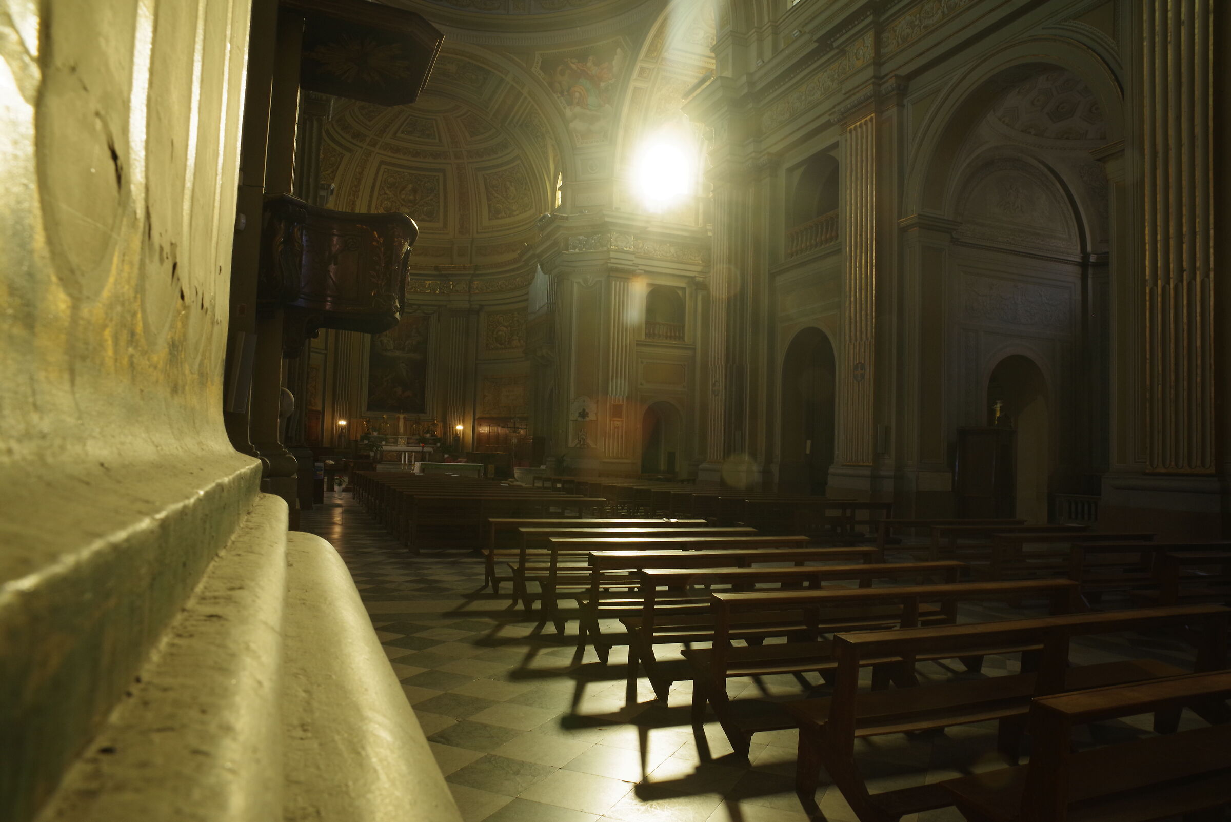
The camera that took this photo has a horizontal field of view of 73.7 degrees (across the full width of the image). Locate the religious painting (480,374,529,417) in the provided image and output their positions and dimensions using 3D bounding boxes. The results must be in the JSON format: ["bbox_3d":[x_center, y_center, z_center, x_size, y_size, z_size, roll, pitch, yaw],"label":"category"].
[{"bbox_3d":[-7.042,-1.004,52.838,4.712,2.539,0.300,-1,-4,44],"label":"religious painting"}]

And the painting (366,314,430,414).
[{"bbox_3d":[-14.291,-3.070,54.161,3.859,6.593,0.180,3,-3,-22],"label":"painting"}]

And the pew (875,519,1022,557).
[{"bbox_3d":[5.322,2.157,12.948,3.089,0.880,0.836,3,-3,-22],"label":"pew"}]

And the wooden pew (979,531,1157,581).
[{"bbox_3d":[6.156,2.071,10.946,3.089,0.880,0.836,3,-3,-22],"label":"wooden pew"}]

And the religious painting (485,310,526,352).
[{"bbox_3d":[-7.038,-5.208,53.263,4.008,2.571,0.300,-1,-4,42],"label":"religious painting"}]

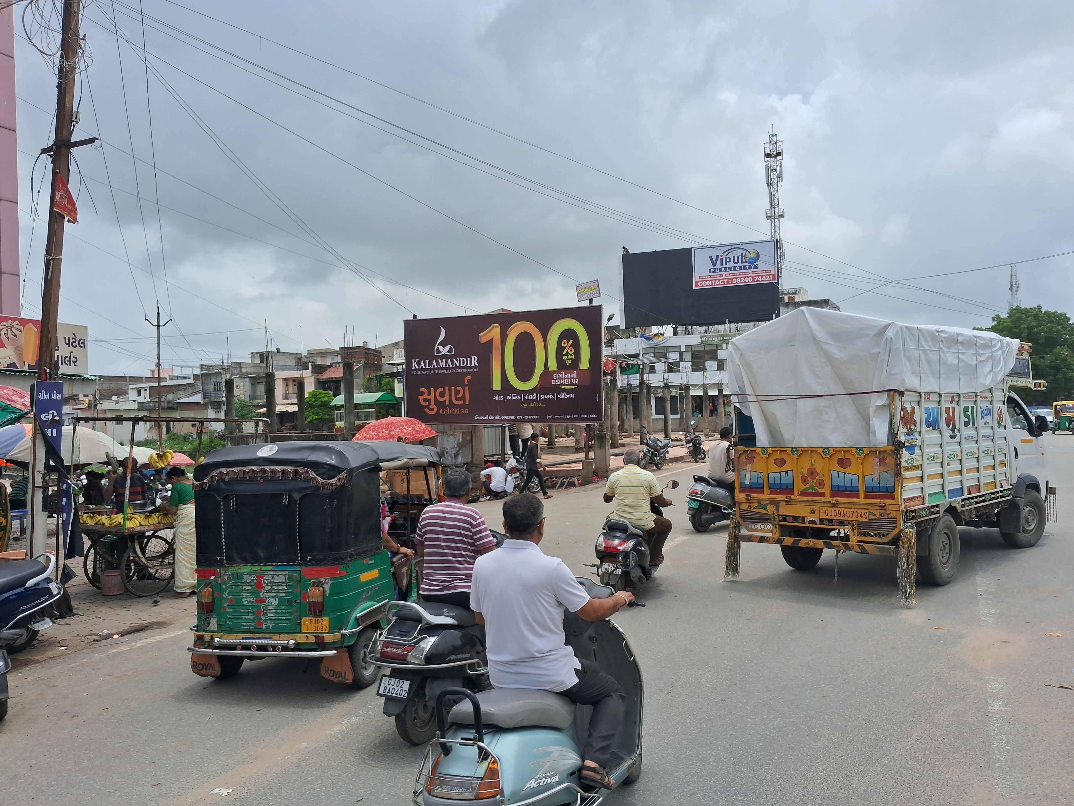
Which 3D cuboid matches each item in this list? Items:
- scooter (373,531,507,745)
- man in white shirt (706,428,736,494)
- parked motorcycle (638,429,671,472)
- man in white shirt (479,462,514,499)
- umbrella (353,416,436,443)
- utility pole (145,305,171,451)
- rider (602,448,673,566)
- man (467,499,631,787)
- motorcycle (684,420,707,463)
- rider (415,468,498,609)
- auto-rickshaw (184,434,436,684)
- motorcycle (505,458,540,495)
[{"bbox_3d":[-0.497,1.380,5.104,0.690,1.120,1.800,-2,-1,21],"label":"scooter"},{"bbox_3d":[2.933,0.972,12.450,0.550,1.270,0.750,-2,-1,40],"label":"man in white shirt"},{"bbox_3d":[3.750,1.546,25.400,0.750,1.150,2.000,-2,-1,35],"label":"parked motorcycle"},{"bbox_3d":[-0.923,1.739,18.300,0.620,0.840,0.500,-2,-1,35],"label":"man in white shirt"},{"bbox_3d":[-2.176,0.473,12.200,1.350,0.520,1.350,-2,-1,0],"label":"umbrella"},{"bbox_3d":[-16.166,-0.712,34.500,1.100,7.000,0.200,-2,-1,0],"label":"utility pole"},{"bbox_3d":[1.047,1.063,8.350,0.600,1.200,0.700,-2,-1,26],"label":"rider"},{"bbox_3d":[0.050,1.008,3.570,0.580,1.260,0.750,-3,-1,39],"label":"man"},{"bbox_3d":[5.450,1.378,27.900,0.770,1.200,2.000,-2,-1,26],"label":"motorcycle"},{"bbox_3d":[-0.420,1.041,5.130,0.560,1.280,0.750,-2,-1,25],"label":"rider"},{"bbox_3d":[-1.592,1.136,6.553,1.280,1.700,2.650,-2,-1,11],"label":"auto-rickshaw"},{"bbox_3d":[-0.330,1.805,20.300,0.750,1.120,1.980,-2,-1,24],"label":"motorcycle"}]

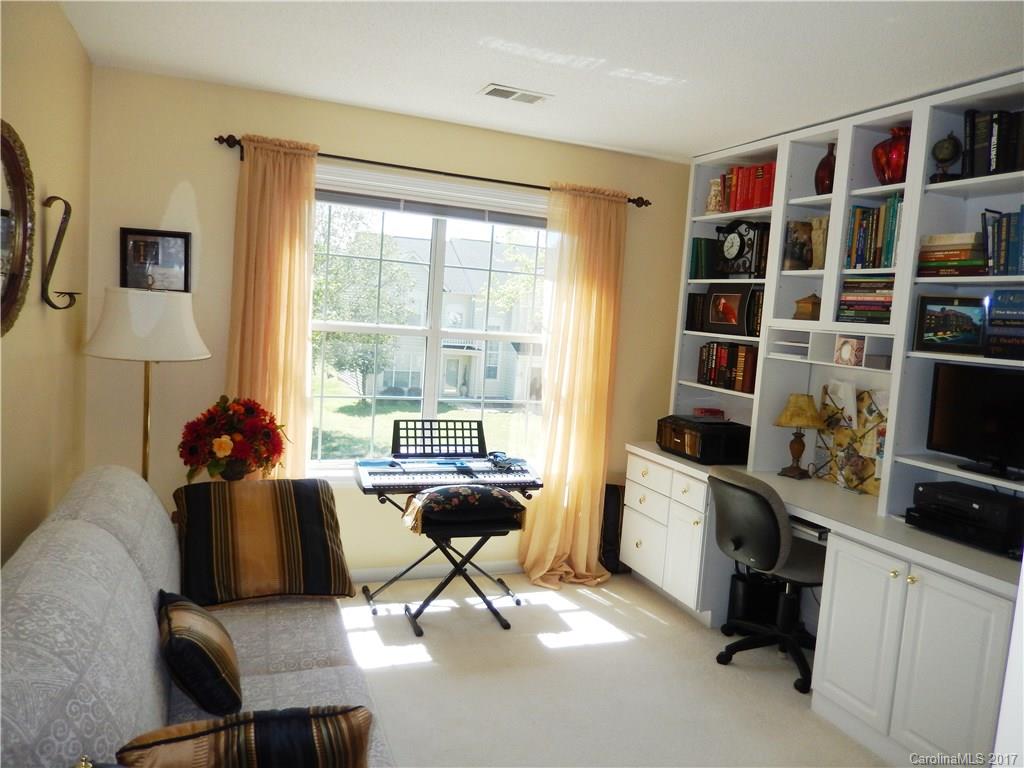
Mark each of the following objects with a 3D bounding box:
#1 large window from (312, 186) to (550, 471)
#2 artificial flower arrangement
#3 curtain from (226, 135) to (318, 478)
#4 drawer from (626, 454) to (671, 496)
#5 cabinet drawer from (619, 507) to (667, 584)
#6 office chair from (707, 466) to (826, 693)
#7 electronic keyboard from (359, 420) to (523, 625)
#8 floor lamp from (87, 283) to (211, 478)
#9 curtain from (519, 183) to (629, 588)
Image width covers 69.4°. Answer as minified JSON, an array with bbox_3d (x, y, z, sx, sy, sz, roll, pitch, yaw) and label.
[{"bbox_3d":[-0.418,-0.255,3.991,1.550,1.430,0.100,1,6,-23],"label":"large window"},{"bbox_3d":[-1.171,0.266,3.109,0.410,0.420,0.380,1,6,-23],"label":"artificial flower arrangement"},{"bbox_3d":[-1.173,-0.031,3.530,0.420,2.180,0.200,1,6,-23],"label":"curtain"},{"bbox_3d":[0.922,0.504,4.119,0.400,0.150,0.430,1,6,-23],"label":"drawer"},{"bbox_3d":[0.898,0.893,4.156,0.400,0.335,0.430,1,6,-23],"label":"cabinet drawer"},{"bbox_3d":[1.220,0.833,3.311,0.600,0.850,0.580,0,6,-32],"label":"office chair"},{"bbox_3d":[-0.317,0.660,3.806,0.960,0.900,0.430,1,6,-23],"label":"electronic keyboard"},{"bbox_3d":[-1.516,0.353,3.074,0.465,1.510,0.465,1,6,-23],"label":"floor lamp"},{"bbox_3d":[0.368,0.022,4.133,0.600,2.190,0.240,1,6,-23],"label":"curtain"}]

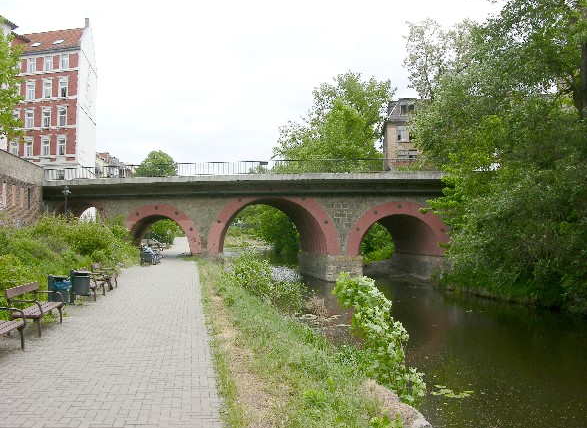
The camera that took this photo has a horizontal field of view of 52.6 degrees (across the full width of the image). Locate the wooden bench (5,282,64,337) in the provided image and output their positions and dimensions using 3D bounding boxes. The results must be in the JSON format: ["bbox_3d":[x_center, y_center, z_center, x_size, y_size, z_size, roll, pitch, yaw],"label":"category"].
[{"bbox_3d":[-4.860,1.766,11.250,0.640,0.830,1.800,2,-3,-10],"label":"wooden bench"}]

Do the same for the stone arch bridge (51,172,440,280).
[{"bbox_3d":[-3.100,1.050,51.000,33.500,8.100,12.000,1,-3,10],"label":"stone arch bridge"}]

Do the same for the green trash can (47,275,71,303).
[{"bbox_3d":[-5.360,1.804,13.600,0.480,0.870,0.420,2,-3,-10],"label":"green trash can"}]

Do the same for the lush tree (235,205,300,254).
[{"bbox_3d":[-2.700,1.200,80.000,11.000,9.000,10.000,1,-3,0],"label":"lush tree"}]

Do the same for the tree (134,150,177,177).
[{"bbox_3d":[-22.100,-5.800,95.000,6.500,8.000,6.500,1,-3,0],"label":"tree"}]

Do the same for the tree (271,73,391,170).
[{"bbox_3d":[4.600,-5.000,70.000,14.500,20.000,13.500,1,-3,0],"label":"tree"}]

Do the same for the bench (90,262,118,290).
[{"bbox_3d":[-6.420,2.100,20.300,0.640,0.840,1.750,2,-3,-10],"label":"bench"}]

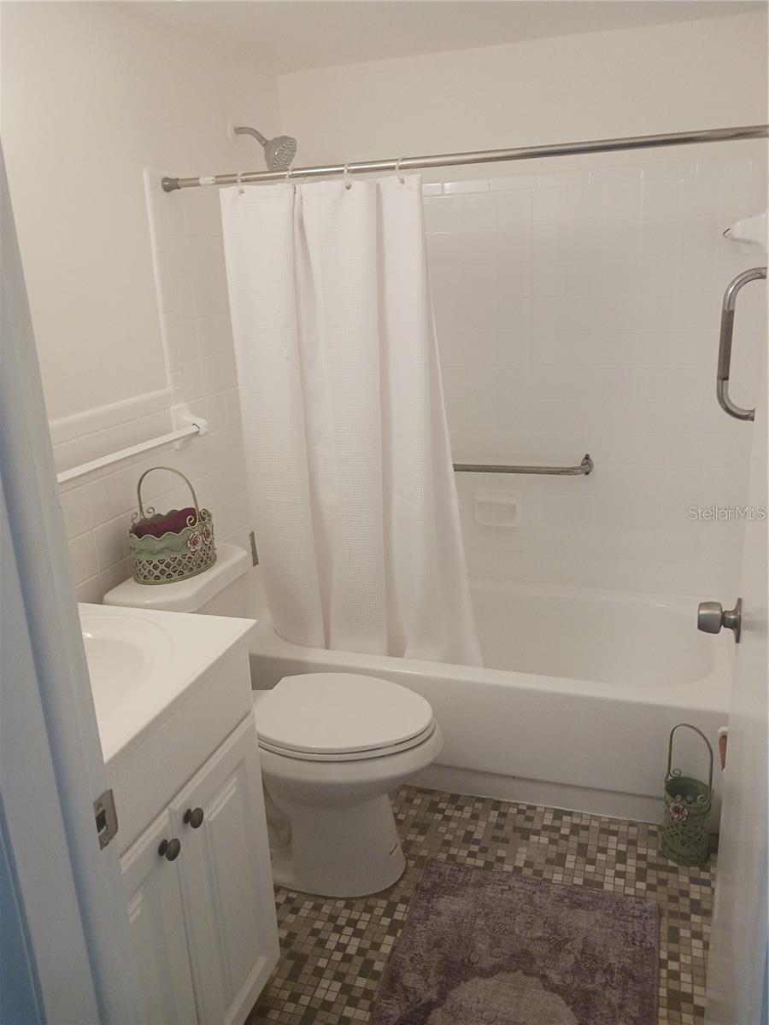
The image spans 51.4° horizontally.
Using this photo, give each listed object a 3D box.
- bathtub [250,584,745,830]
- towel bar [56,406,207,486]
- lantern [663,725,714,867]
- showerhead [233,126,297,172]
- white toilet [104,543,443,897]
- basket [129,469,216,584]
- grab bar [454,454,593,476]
[{"bbox_3d":[0.324,0.540,2.645,1.508,0.388,0.765,3,18,18],"label":"bathtub"},{"bbox_3d":[-0.610,-0.153,1.944,0.091,0.108,0.708,3,18,18],"label":"towel bar"},{"bbox_3d":[0.782,0.711,2.051,0.119,0.370,0.116,11,22,37],"label":"lantern"},{"bbox_3d":[-0.354,-1.073,2.371,0.207,0.147,0.101,3,18,18],"label":"showerhead"},{"bbox_3d":[-0.224,0.527,2.115,0.778,0.768,0.455,3,18,18],"label":"white toilet"},{"bbox_3d":[-0.543,0.017,2.038,0.174,0.273,0.228,5,18,23],"label":"basket"},{"bbox_3d":[0.388,-0.164,2.773,0.657,0.071,0.081,3,18,18],"label":"grab bar"}]

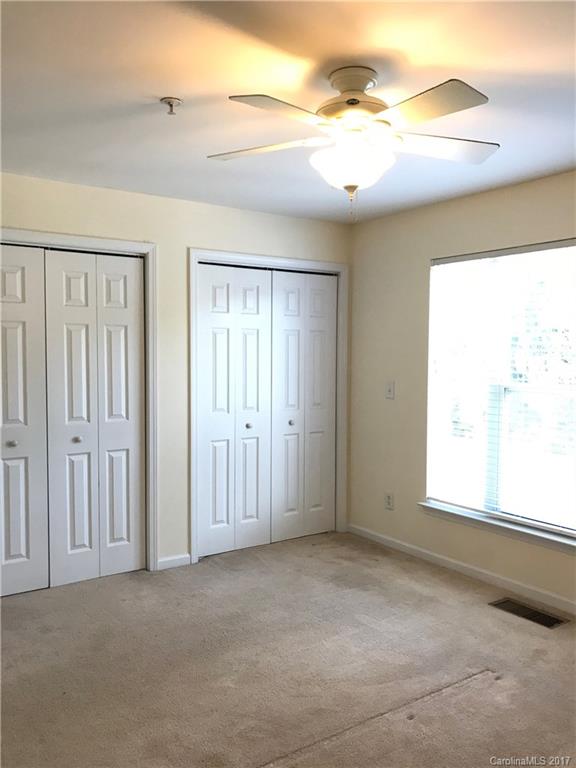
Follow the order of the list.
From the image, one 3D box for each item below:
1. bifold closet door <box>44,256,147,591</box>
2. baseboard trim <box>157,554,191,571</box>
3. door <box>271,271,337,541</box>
[{"bbox_3d":[-1.178,0.214,3.858,0.598,2.006,0.040,-2,4,-34],"label":"bifold closet door"},{"bbox_3d":[-0.757,1.192,4.141,0.237,0.064,0.015,-2,4,-34],"label":"baseboard trim"},{"bbox_3d":[0.123,0.174,4.737,0.604,2.011,0.040,-2,4,-34],"label":"door"}]

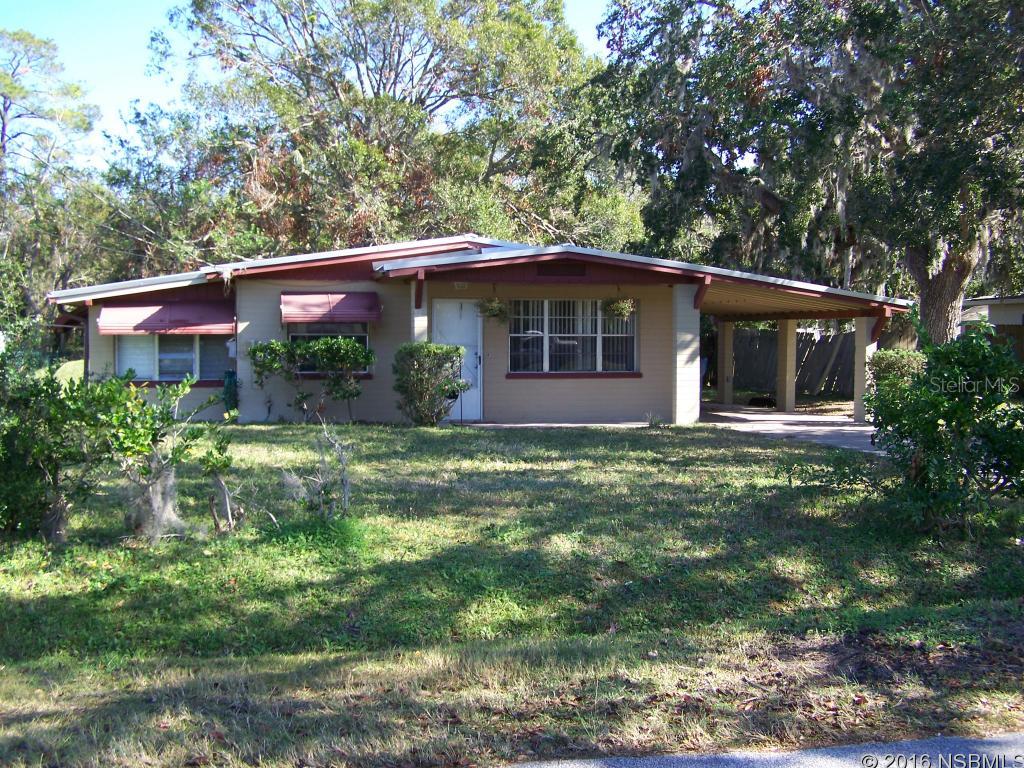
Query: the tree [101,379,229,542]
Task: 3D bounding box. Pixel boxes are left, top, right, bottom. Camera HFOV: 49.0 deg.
[{"bbox_3d":[-2.684,0.594,8.633,0.950,1.220,0.850,0,2,0],"label":"tree"}]

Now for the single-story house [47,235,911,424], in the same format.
[{"bbox_3d":[-1.043,-0.961,20.707,13.150,3.100,8.800,-1,3,-13],"label":"single-story house"}]

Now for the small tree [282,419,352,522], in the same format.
[{"bbox_3d":[-1.616,0.694,9.338,0.560,0.880,0.500,0,2,0],"label":"small tree"}]

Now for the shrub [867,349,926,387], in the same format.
[{"bbox_3d":[6.787,0.028,19.826,0.950,1.308,0.900,0,2,-14],"label":"shrub"}]

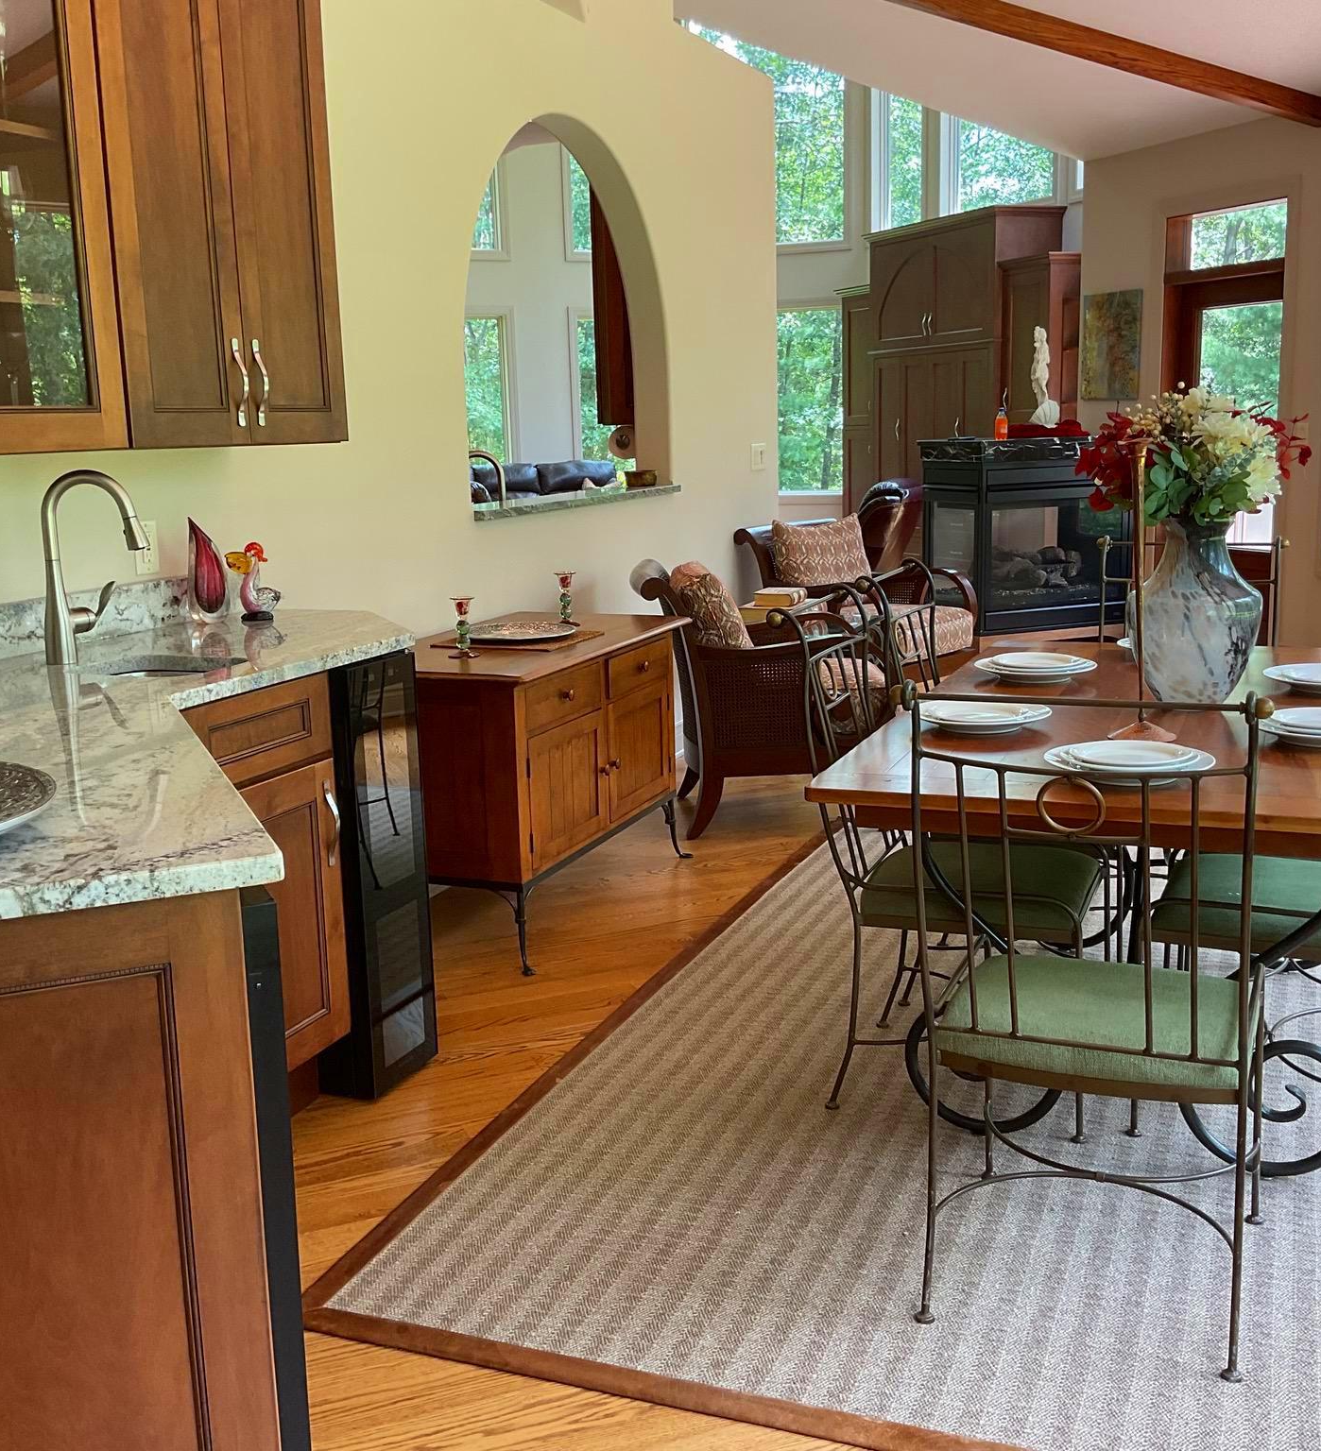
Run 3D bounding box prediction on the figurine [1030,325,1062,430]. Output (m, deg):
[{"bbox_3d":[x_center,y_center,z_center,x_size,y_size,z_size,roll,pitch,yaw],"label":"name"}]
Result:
[{"bbox_3d":[2.264,-2.059,9.559,0.190,0.603,0.190,7,13,39],"label":"figurine"}]

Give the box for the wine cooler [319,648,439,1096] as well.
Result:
[{"bbox_3d":[-0.802,0.300,3.439,0.550,0.894,0.260,3,11,21],"label":"wine cooler"}]

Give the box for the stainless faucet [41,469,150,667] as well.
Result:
[{"bbox_3d":[-1.061,-0.309,3.142,0.265,0.372,0.160,3,11,22],"label":"stainless faucet"}]

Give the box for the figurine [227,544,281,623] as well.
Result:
[{"bbox_3d":[-0.947,-0.335,3.762,0.130,0.175,0.072,-4,11,-14],"label":"figurine"}]

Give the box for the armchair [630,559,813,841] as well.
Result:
[{"bbox_3d":[0.362,-0.121,5.608,0.850,0.870,0.690,-2,10,-2],"label":"armchair"}]

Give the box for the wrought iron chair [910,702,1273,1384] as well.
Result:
[{"bbox_3d":[0.672,0.385,2.474,0.490,0.980,0.601,3,11,22],"label":"wrought iron chair"}]

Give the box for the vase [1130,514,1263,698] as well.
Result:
[{"bbox_3d":[1.069,-0.224,3.215,0.260,0.372,0.260,3,11,21],"label":"vase"}]

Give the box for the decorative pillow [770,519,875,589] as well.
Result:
[{"bbox_3d":[0.716,-0.746,7.199,0.520,0.380,0.160,-11,-4,-41],"label":"decorative pillow"}]

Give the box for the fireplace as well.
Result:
[{"bbox_3d":[2.174,-1.164,9.721,1.028,1.111,0.662,-6,11,-23],"label":"fireplace"}]

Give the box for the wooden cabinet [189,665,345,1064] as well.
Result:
[{"bbox_3d":[-1.005,0.321,3.092,0.610,0.807,0.477,3,11,21],"label":"wooden cabinet"}]

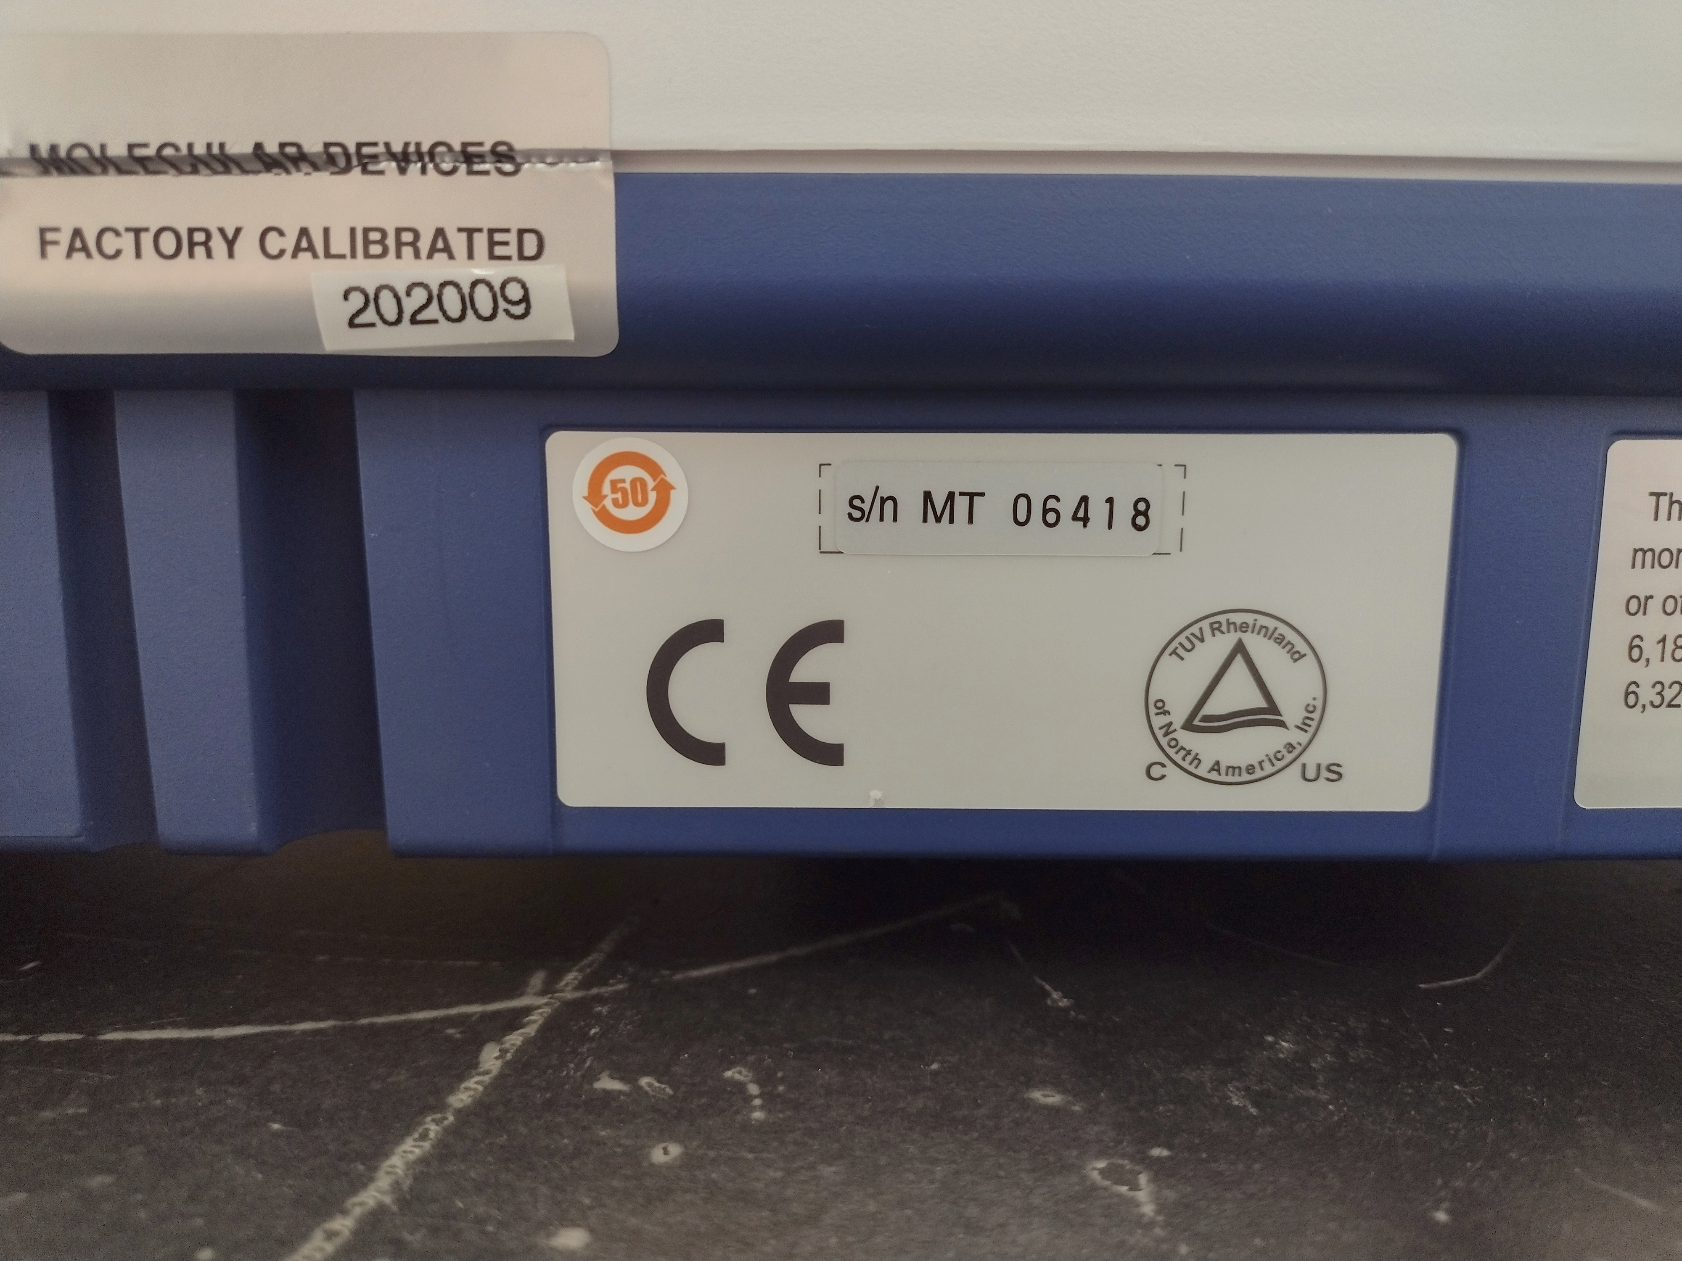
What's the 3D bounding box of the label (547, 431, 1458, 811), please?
[{"bbox_3d":[0.014,0.000,0.116,0.078,0.034,0.001,0,10,1],"label":"label"}]

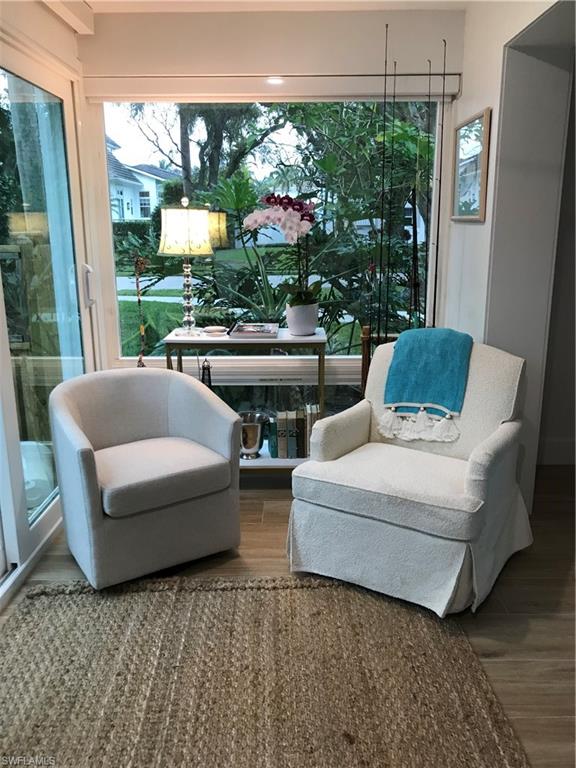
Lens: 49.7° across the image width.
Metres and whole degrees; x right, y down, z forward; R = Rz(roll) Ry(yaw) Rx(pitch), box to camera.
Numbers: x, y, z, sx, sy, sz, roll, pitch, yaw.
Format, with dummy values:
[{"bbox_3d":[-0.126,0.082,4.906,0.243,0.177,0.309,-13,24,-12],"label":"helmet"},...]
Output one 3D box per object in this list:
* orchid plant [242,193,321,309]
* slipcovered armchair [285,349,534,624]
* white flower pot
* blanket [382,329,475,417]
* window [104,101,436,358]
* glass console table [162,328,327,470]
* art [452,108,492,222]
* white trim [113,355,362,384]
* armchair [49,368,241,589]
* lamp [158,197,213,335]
[{"bbox_3d":[-0.025,-0.645,2.993,0.385,0.530,0.240,0,14,0],"label":"orchid plant"},{"bbox_3d":[0.559,0.316,2.770,0.800,0.940,0.850,7,15,27],"label":"slipcovered armchair"},{"bbox_3d":[0.072,-0.325,3.090,0.160,0.155,0.160,0,14,0],"label":"white flower pot"},{"bbox_3d":[0.657,-0.069,2.913,0.380,0.360,0.240,7,15,27],"label":"blanket"},{"bbox_3d":[-0.080,-0.777,3.254,1.680,1.300,0.080,0,14,0],"label":"window"},{"bbox_3d":[-0.199,0.209,3.222,0.780,0.945,0.360,0,14,0],"label":"glass console table"},{"bbox_3d":[0.841,-0.993,2.873,0.030,0.445,0.470,0,14,0],"label":"art"},{"bbox_3d":[-0.165,-0.073,3.400,1.600,0.165,0.080,0,14,0],"label":"white trim"},{"bbox_3d":[-0.690,0.366,2.935,0.720,0.770,0.760,-8,16,-29],"label":"armchair"},{"bbox_3d":[-0.494,-0.568,3.035,0.265,0.660,0.265,0,14,0],"label":"lamp"}]

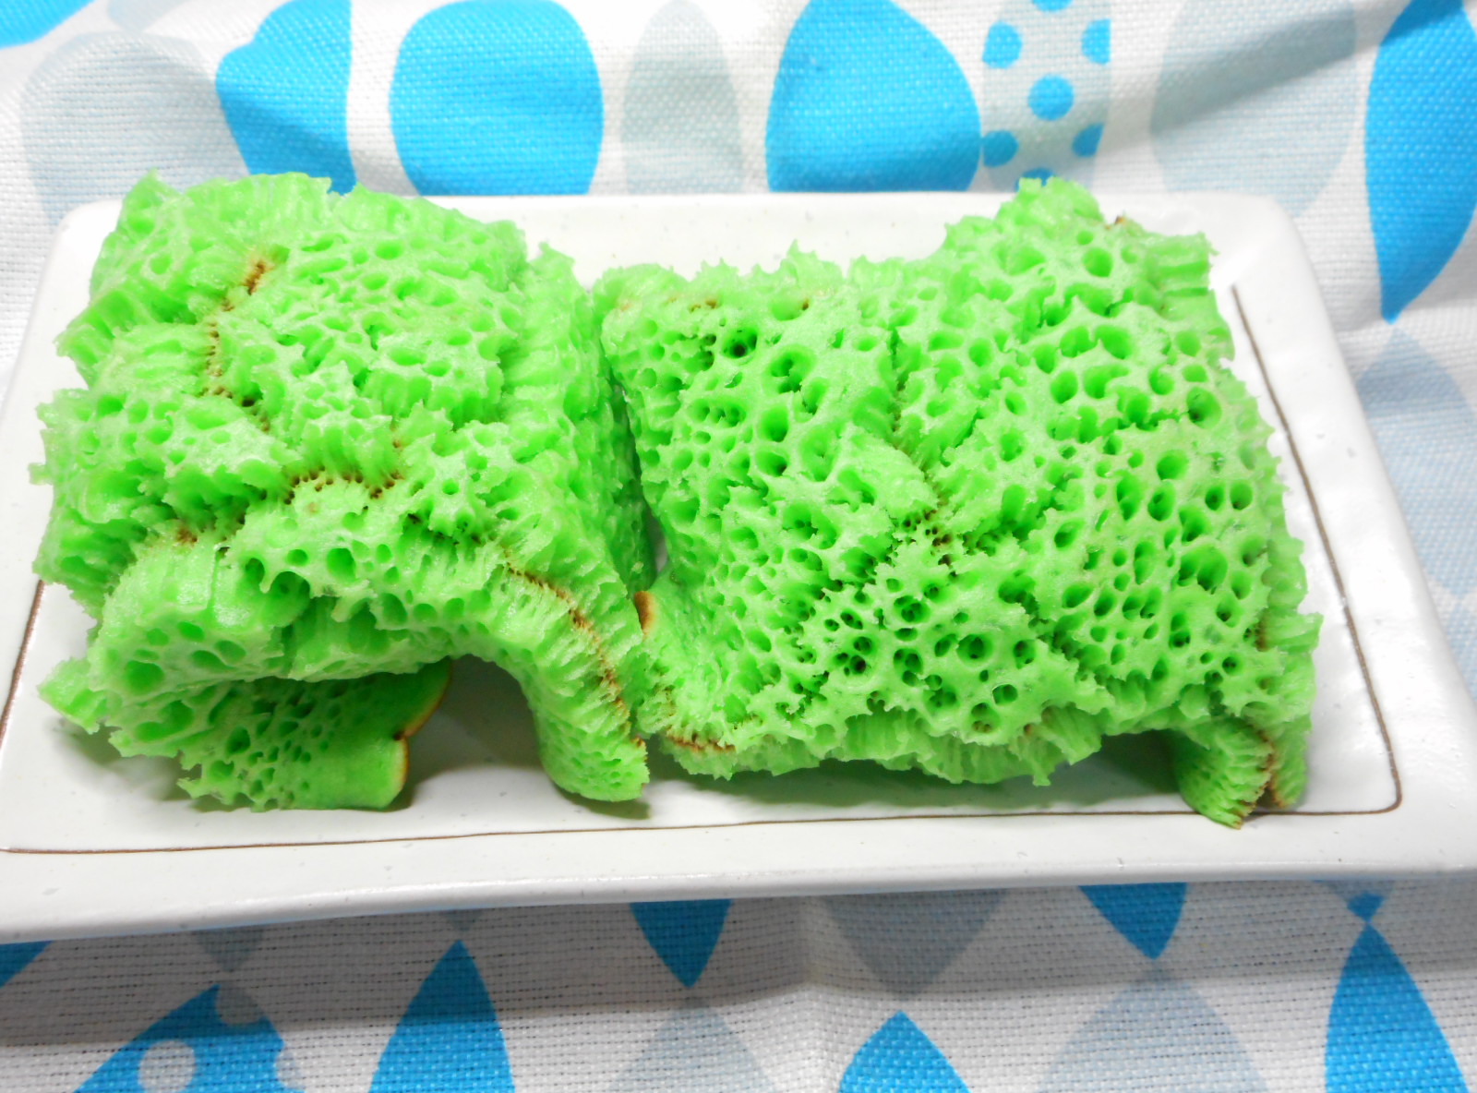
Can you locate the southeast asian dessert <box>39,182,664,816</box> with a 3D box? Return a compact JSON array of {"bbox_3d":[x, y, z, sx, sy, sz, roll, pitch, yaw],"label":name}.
[{"bbox_3d":[-0.050,-0.009,0.216,0.076,0.048,0.081,-1,57,-2],"label":"southeast asian dessert"}]

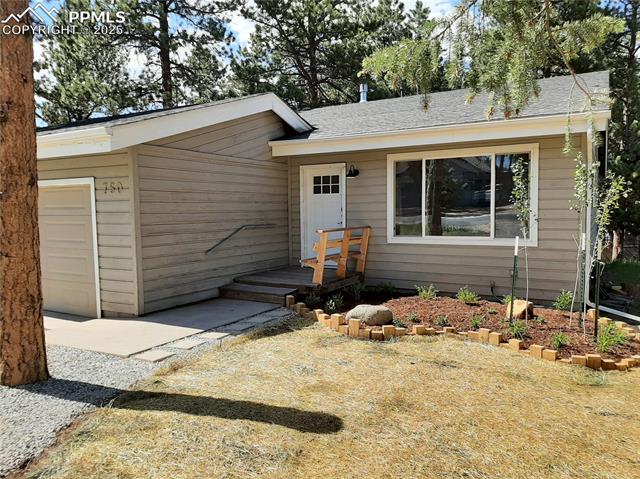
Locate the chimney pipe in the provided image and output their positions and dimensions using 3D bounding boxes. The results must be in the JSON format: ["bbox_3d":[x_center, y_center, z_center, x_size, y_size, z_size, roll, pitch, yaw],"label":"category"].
[{"bbox_3d":[1.295,-4.317,14.210,0.243,0.548,0.243,-1,4,0],"label":"chimney pipe"}]

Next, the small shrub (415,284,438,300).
[{"bbox_3d":[1.823,0.884,8.150,0.389,0.253,0.389,1,4,30],"label":"small shrub"}]

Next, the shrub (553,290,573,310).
[{"bbox_3d":[3.646,0.905,7.208,0.299,0.291,0.299,1,4,30],"label":"shrub"}]

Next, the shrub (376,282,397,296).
[{"bbox_3d":[1.197,0.870,8.508,0.353,0.229,0.353,-1,4,0],"label":"shrub"}]

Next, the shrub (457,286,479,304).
[{"bbox_3d":[2.408,0.891,7.772,0.370,0.274,0.370,1,4,30],"label":"shrub"}]

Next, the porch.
[{"bbox_3d":[-0.442,0.832,8.868,1.736,0.294,2.203,1,4,30],"label":"porch"}]

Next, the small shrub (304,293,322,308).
[{"bbox_3d":[-0.078,0.937,7.589,0.283,0.197,0.283,1,4,30],"label":"small shrub"}]

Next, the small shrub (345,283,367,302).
[{"bbox_3d":[0.616,0.865,7.930,0.362,0.304,0.362,-1,4,0],"label":"small shrub"}]

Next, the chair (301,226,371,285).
[{"bbox_3d":[0.321,0.263,8.613,0.528,0.878,1.736,1,4,30],"label":"chair"}]

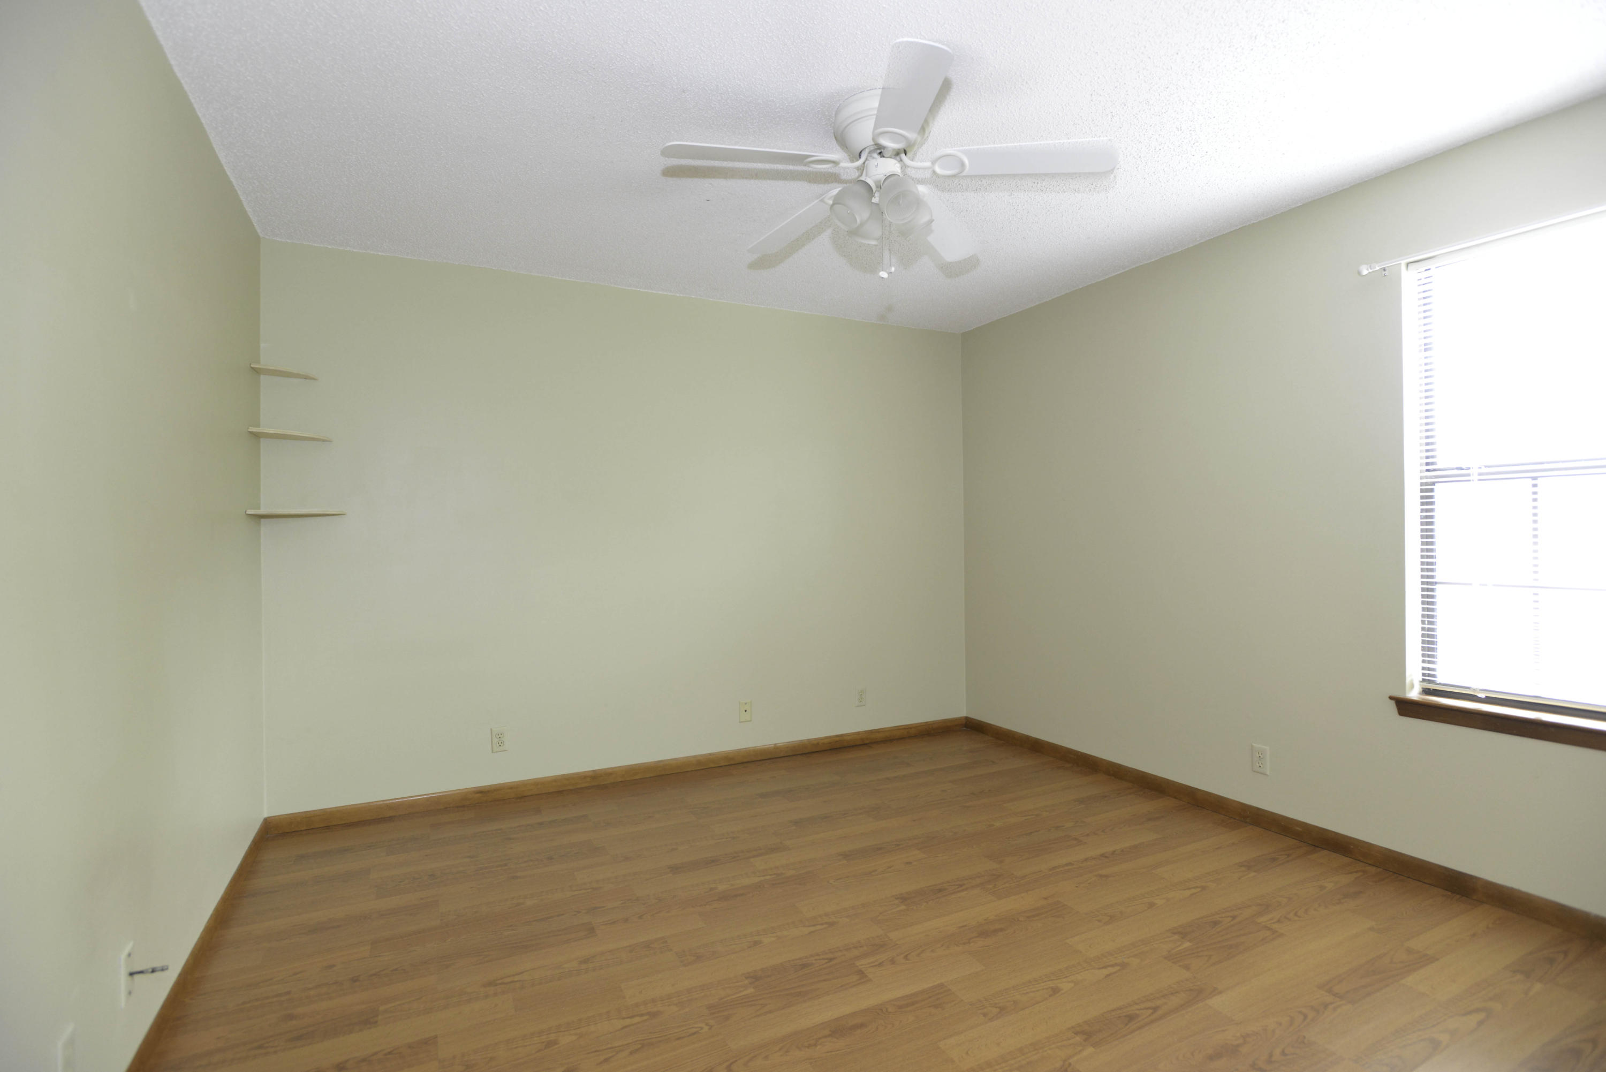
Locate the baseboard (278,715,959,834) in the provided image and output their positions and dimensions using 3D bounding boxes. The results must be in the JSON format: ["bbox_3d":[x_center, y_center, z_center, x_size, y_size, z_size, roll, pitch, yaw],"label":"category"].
[{"bbox_3d":[-0.582,1.164,3.888,3.585,0.075,0.014,0,0,-27],"label":"baseboard"}]

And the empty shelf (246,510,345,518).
[{"bbox_3d":[-1.994,-0.088,3.007,0.300,0.018,0.305,0,0,-27],"label":"empty shelf"}]

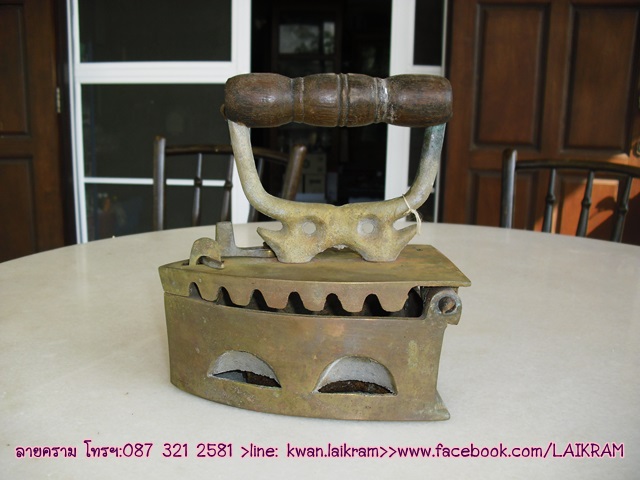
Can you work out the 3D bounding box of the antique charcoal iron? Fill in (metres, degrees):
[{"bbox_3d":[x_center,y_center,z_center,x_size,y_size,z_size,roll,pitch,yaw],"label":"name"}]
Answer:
[{"bbox_3d":[-0.010,-0.004,0.440,0.193,0.206,0.118,-1,10,-2],"label":"antique charcoal iron"}]

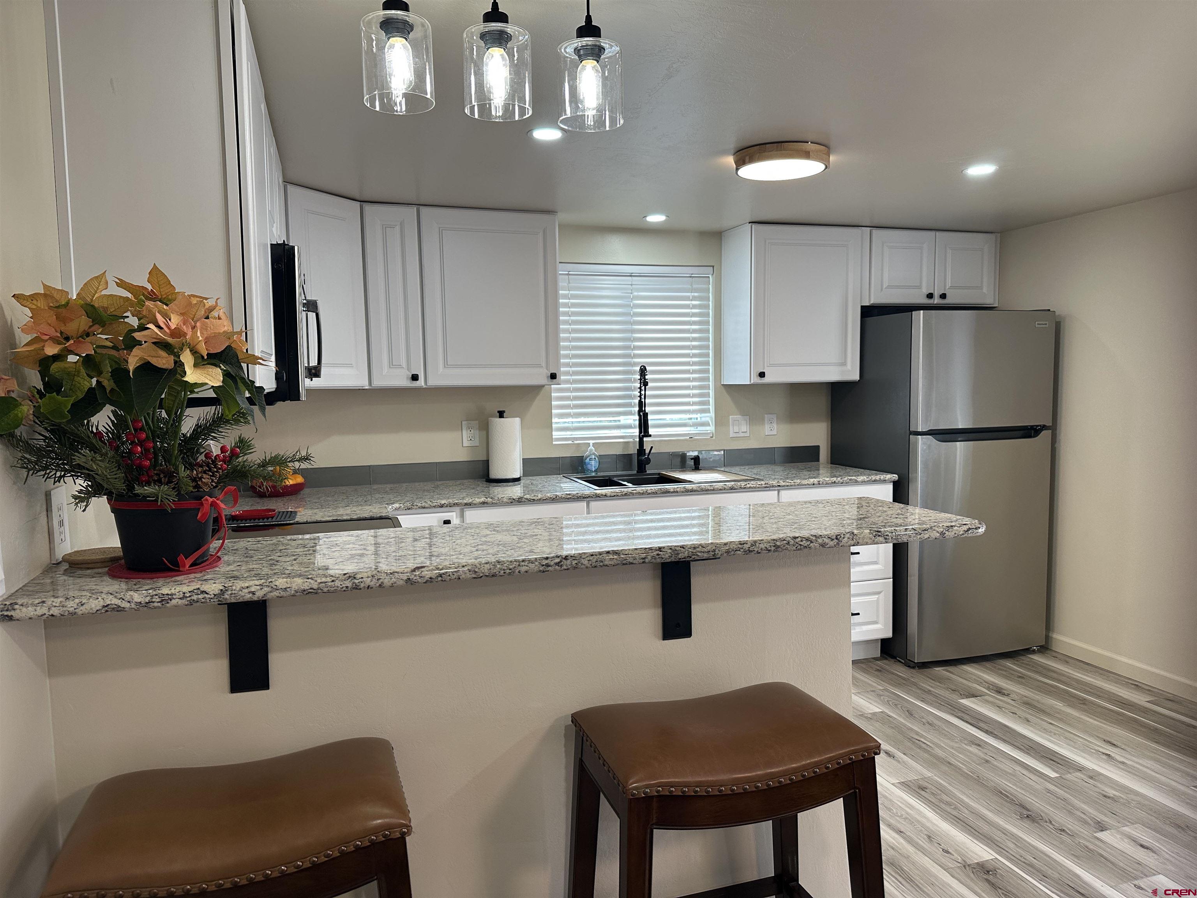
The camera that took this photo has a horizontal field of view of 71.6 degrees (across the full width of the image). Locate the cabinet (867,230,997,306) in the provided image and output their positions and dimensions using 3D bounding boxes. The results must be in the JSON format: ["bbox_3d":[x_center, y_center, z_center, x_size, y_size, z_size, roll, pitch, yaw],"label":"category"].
[{"bbox_3d":[1.695,-0.946,4.446,0.847,0.381,0.322,-2,5,-18],"label":"cabinet"}]

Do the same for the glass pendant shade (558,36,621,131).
[{"bbox_3d":[-0.015,-0.685,1.567,0.120,0.140,0.120,-1,5,0],"label":"glass pendant shade"}]

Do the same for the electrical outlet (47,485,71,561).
[{"bbox_3d":[-0.931,0.129,1.433,0.009,0.121,0.078,-2,5,-18],"label":"electrical outlet"}]

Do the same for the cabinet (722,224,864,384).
[{"bbox_3d":[0.978,-0.726,4.231,0.606,0.764,0.322,-2,5,-18],"label":"cabinet"}]

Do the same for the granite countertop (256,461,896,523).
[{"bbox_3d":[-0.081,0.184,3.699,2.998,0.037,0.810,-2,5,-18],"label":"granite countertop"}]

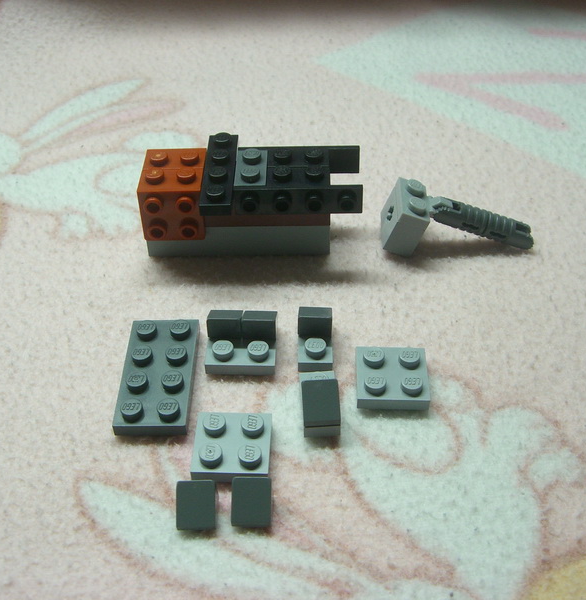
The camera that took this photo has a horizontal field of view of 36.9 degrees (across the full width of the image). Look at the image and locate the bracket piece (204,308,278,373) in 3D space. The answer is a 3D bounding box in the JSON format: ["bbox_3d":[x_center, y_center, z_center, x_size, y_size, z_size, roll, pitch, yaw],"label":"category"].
[{"bbox_3d":[-0.012,0.008,0.207,0.016,0.009,0.016,1,44,2],"label":"bracket piece"}]

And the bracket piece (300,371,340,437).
[{"bbox_3d":[0.006,0.021,0.194,0.008,0.009,0.016,-3,44,-2],"label":"bracket piece"}]

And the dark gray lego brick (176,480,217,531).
[{"bbox_3d":[-0.019,0.041,0.175,0.008,0.006,0.008,-1,44,0],"label":"dark gray lego brick"}]

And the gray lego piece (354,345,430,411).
[{"bbox_3d":[0.023,0.017,0.200,0.016,0.005,0.016,1,44,2],"label":"gray lego piece"}]

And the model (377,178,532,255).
[{"bbox_3d":[0.044,-0.021,0.236,0.039,0.016,0.016,6,44,-3],"label":"model"}]

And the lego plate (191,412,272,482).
[{"bbox_3d":[-0.013,0.031,0.187,0.016,0.005,0.016,1,44,2],"label":"lego plate"}]

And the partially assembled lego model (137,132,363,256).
[{"bbox_3d":[-0.010,-0.026,0.232,0.056,0.024,0.032,-1,44,0],"label":"partially assembled lego model"}]

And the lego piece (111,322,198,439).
[{"bbox_3d":[-0.031,0.017,0.202,0.016,0.005,0.032,0,44,1],"label":"lego piece"}]

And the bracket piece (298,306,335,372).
[{"bbox_3d":[0.005,0.008,0.207,0.008,0.009,0.016,0,44,1],"label":"bracket piece"}]

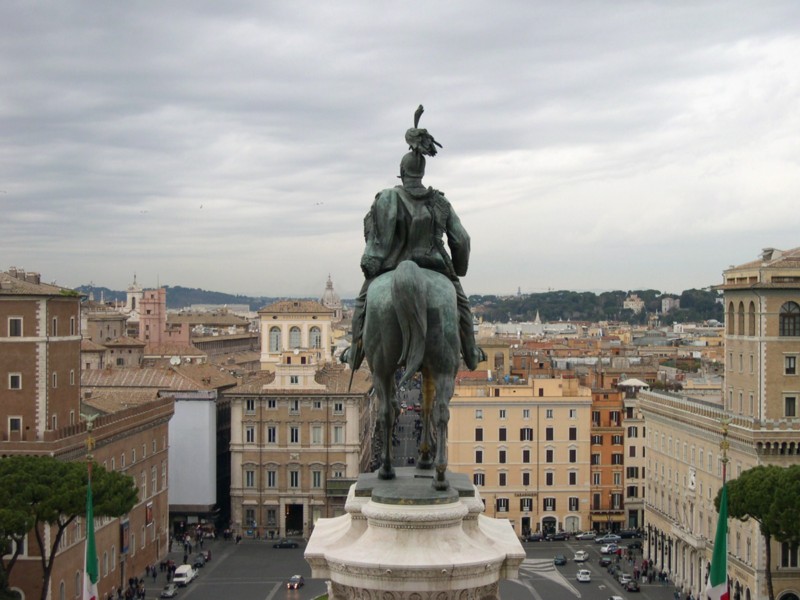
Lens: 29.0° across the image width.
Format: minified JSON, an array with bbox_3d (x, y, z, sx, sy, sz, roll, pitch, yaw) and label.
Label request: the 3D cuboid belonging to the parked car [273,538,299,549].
[{"bbox_3d":[-20.005,42.636,271.498,4.350,1.400,1.750,0,0,0],"label":"parked car"}]

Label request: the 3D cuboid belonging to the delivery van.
[{"bbox_3d":[-33.175,42.288,237.497,1.950,2.200,5.000,0,0,4],"label":"delivery van"}]

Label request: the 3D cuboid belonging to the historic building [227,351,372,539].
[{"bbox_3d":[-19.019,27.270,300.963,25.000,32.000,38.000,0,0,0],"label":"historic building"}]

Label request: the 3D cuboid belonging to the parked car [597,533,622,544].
[{"bbox_3d":[37.372,42.728,276.998,4.350,1.420,1.750,0,0,-16],"label":"parked car"}]

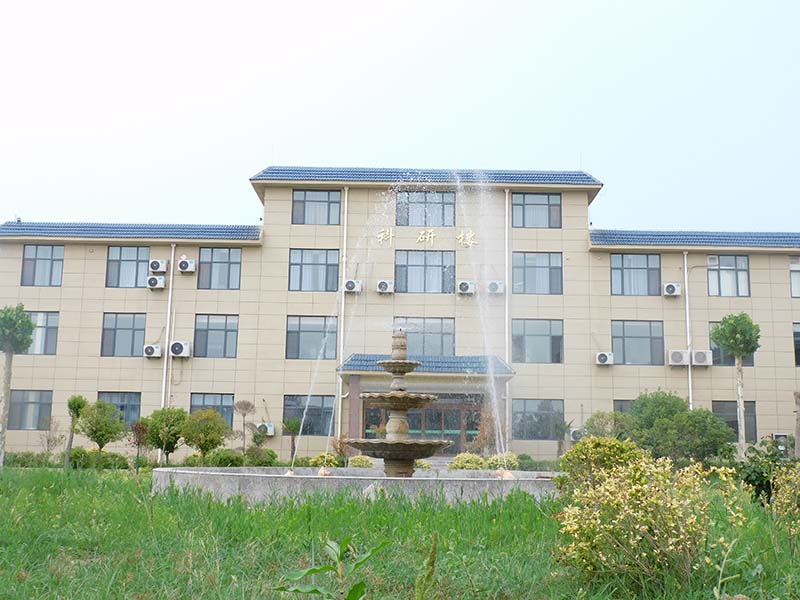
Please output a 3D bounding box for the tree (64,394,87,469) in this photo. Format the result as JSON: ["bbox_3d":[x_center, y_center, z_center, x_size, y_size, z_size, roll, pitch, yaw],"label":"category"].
[{"bbox_3d":[-11.559,4.692,32.646,0.680,2.630,0.650,1,-9,1],"label":"tree"}]

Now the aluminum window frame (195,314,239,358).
[{"bbox_3d":[-9.037,1.775,45.478,2.106,2.129,0.120,1,-9,1],"label":"aluminum window frame"}]

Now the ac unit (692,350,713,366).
[{"bbox_3d":[14.249,2.750,43.663,0.930,0.670,0.340,1,-9,1],"label":"ac unit"}]

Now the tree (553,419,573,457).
[{"bbox_3d":[7.116,6.327,40.409,1.000,2.364,1.000,1,-9,1],"label":"tree"}]

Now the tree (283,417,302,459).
[{"bbox_3d":[-4.760,6.268,40.577,0.931,2.248,0.931,1,-9,1],"label":"tree"}]

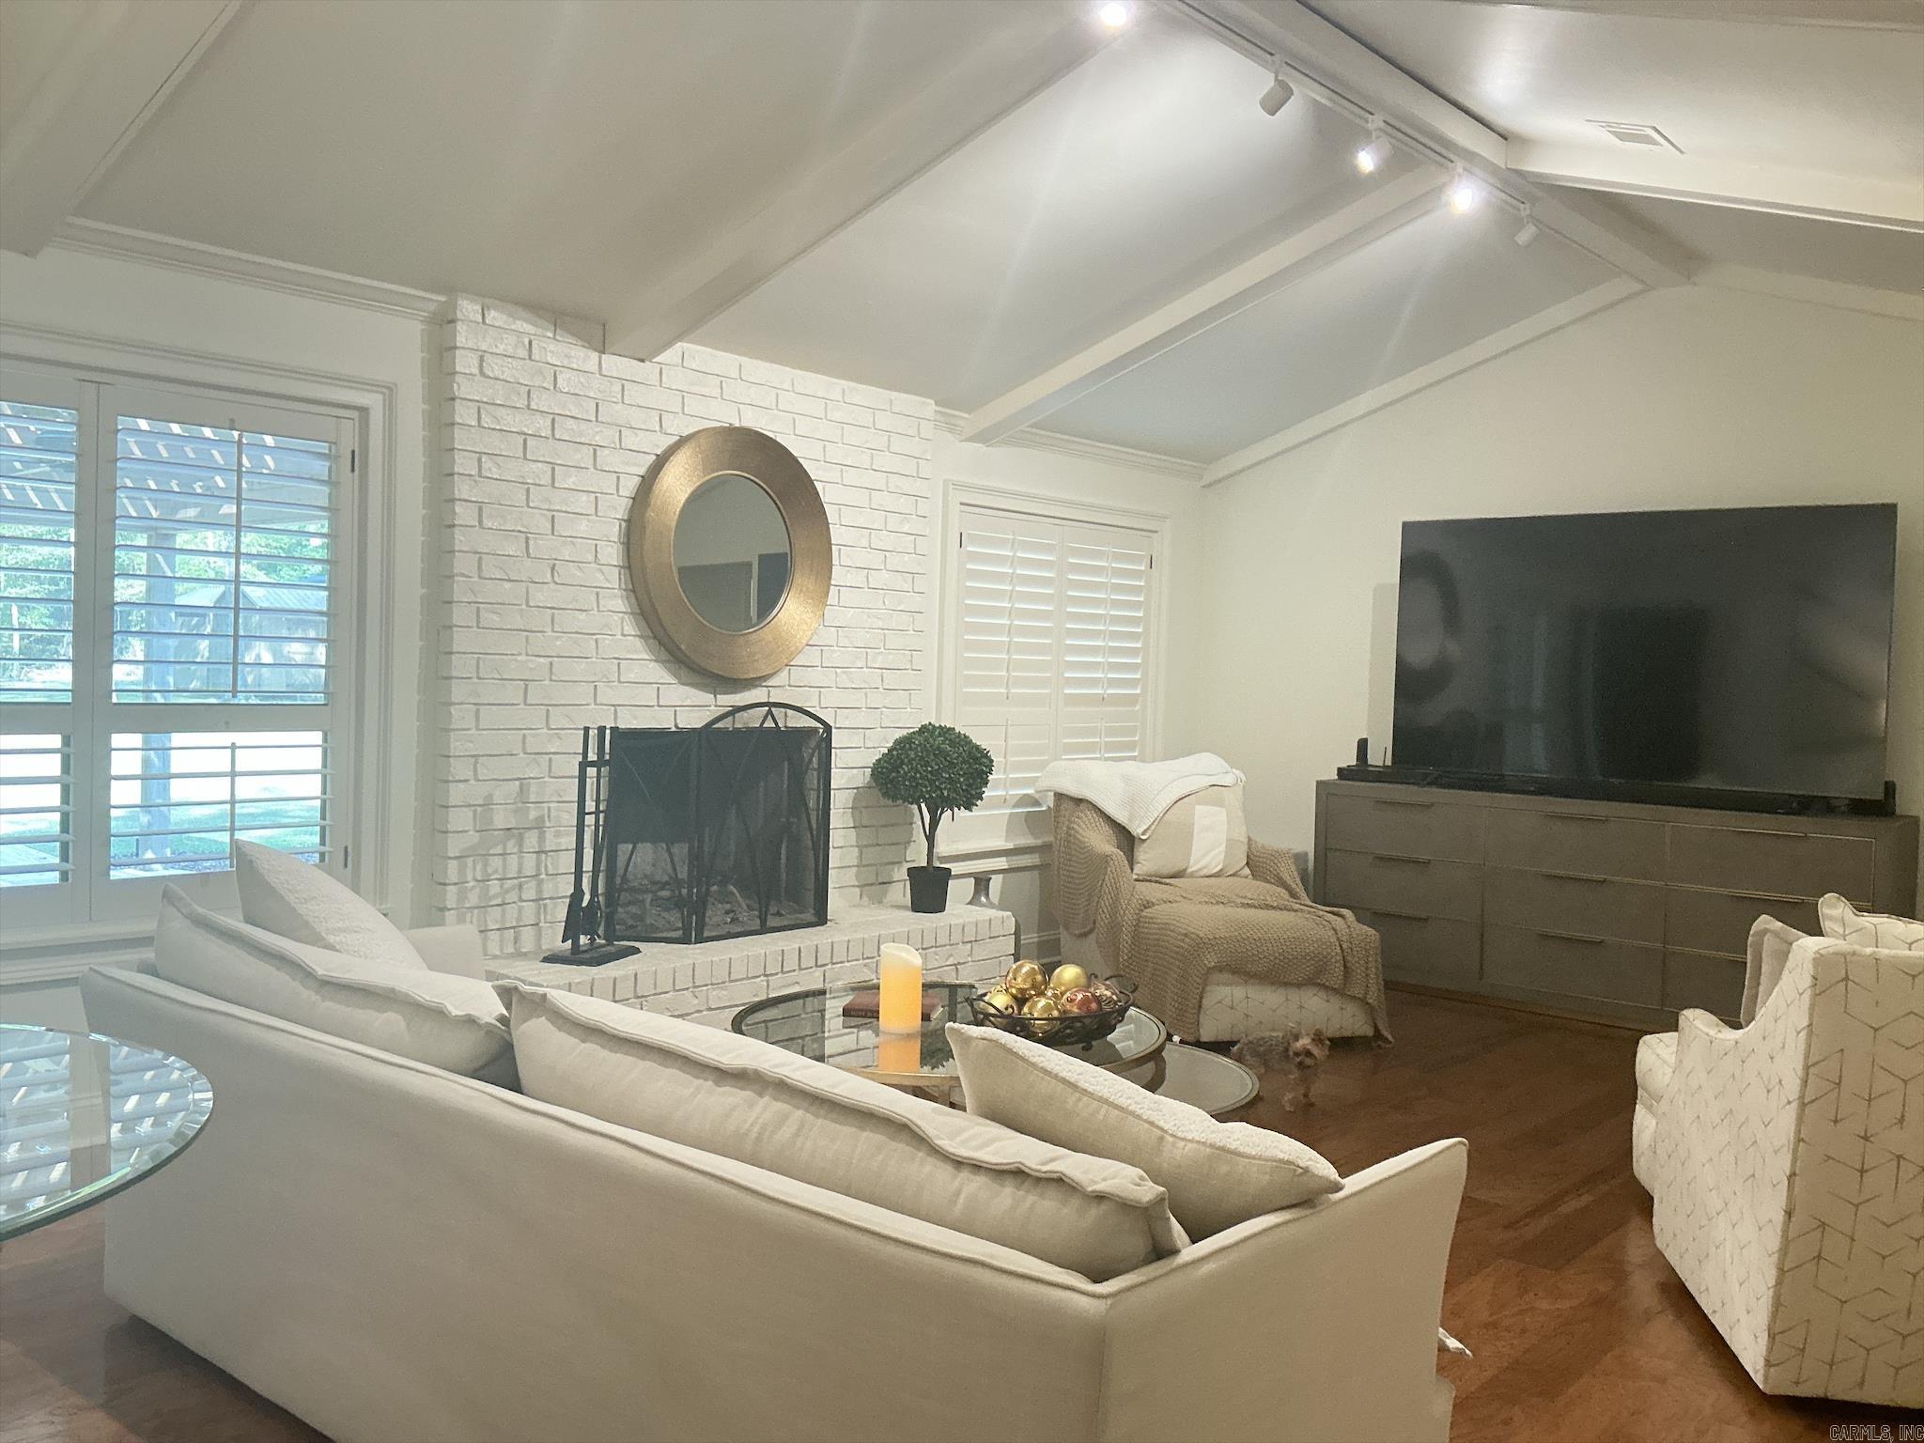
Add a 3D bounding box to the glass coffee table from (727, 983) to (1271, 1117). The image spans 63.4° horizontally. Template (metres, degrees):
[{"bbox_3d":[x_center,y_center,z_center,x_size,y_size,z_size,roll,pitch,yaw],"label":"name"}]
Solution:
[{"bbox_3d":[0.068,0.959,3.661,1.280,0.460,1.030,3,2,42],"label":"glass coffee table"}]

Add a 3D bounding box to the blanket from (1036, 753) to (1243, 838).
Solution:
[{"bbox_3d":[0.749,0.318,6.691,0.780,0.310,0.360,1,2,-15],"label":"blanket"}]

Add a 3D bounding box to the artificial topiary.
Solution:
[{"bbox_3d":[-0.118,0.290,5.989,0.450,0.563,0.470,2,2,0],"label":"artificial topiary"}]

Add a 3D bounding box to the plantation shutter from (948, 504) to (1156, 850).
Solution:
[{"bbox_3d":[0.445,-0.190,7.109,0.060,1.470,1.440,3,2,42],"label":"plantation shutter"}]

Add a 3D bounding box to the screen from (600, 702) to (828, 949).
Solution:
[{"bbox_3d":[-0.747,0.332,5.408,0.207,0.792,0.972,3,2,42],"label":"screen"}]

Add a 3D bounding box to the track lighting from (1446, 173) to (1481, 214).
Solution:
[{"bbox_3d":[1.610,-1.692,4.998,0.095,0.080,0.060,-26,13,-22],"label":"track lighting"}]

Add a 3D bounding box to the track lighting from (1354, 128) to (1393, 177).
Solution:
[{"bbox_3d":[1.232,-1.705,4.664,0.110,0.125,0.075,0,2,-37],"label":"track lighting"}]

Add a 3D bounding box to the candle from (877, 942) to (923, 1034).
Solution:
[{"bbox_3d":[-0.135,0.587,3.440,0.090,0.185,0.090,2,2,0],"label":"candle"}]

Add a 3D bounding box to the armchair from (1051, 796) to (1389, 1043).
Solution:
[{"bbox_3d":[0.952,0.730,6.093,0.860,0.740,1.120,1,2,-15],"label":"armchair"}]

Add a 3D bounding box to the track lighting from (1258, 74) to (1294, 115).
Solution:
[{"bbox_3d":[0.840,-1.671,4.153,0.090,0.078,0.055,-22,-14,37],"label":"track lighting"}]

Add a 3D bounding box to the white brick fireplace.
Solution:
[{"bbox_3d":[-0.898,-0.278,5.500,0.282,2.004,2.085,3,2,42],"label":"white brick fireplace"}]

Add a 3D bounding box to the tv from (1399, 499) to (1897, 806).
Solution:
[{"bbox_3d":[2.655,-0.297,6.282,1.900,1.075,0.080,3,2,42],"label":"tv"}]

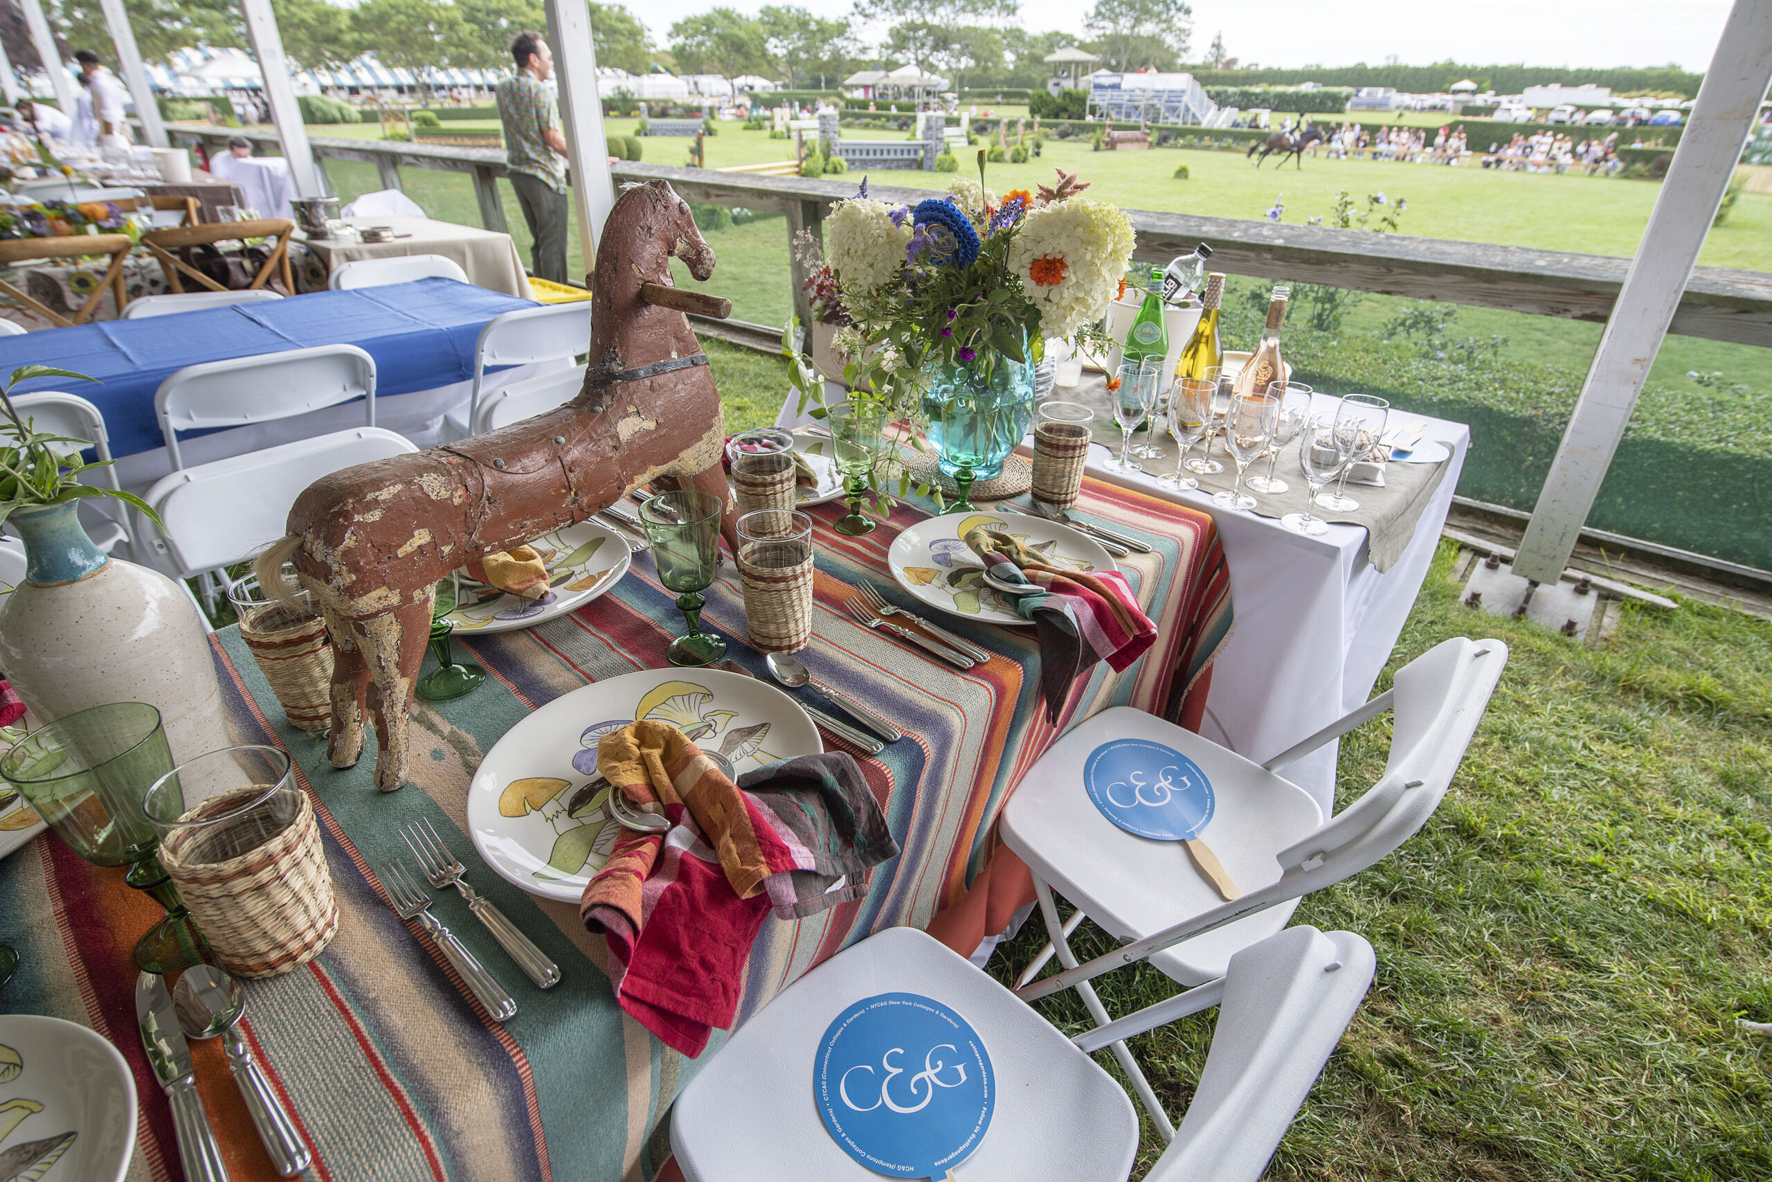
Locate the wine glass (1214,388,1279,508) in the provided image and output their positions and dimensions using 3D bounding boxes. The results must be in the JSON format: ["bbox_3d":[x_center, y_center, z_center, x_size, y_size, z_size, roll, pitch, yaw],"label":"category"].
[{"bbox_3d":[0.563,-0.215,1.305,0.077,0.165,0.077,0,31,0],"label":"wine glass"}]

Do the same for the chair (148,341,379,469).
[{"bbox_3d":[-1.611,-0.295,2.296,0.450,0.790,0.460,-24,38,-34],"label":"chair"}]

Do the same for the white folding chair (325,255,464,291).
[{"bbox_3d":[-1.648,-0.795,3.136,0.450,0.790,0.460,-26,40,-37],"label":"white folding chair"}]

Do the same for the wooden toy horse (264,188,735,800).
[{"bbox_3d":[-0.380,-0.142,0.900,0.230,0.520,0.600,21,37,31],"label":"wooden toy horse"}]

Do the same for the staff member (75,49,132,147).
[{"bbox_3d":[-8.620,-5.139,9.534,0.400,1.720,0.500,-22,37,-32],"label":"staff member"}]

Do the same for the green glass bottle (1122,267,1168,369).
[{"bbox_3d":[0.522,-0.490,1.701,0.090,0.302,0.090,26,39,36],"label":"green glass bottle"}]

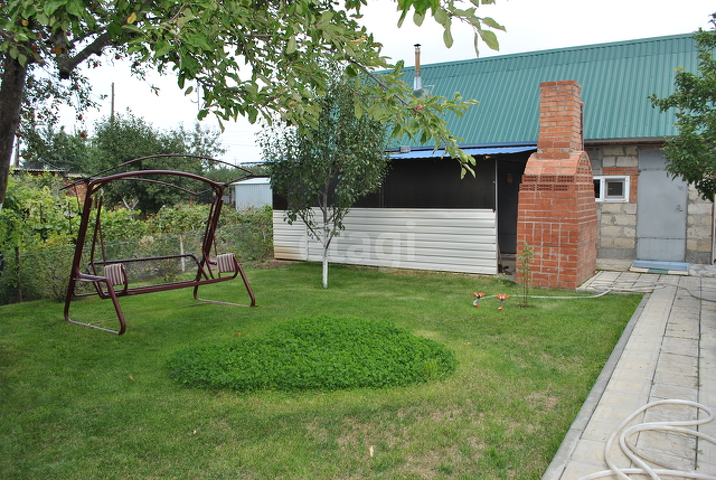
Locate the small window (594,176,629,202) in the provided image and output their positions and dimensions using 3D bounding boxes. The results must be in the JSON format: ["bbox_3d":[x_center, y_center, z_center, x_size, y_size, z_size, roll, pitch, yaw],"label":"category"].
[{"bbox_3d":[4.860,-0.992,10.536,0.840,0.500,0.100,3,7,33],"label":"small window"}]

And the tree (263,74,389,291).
[{"bbox_3d":[-0.523,-0.889,8.722,2.100,3.350,2.100,-1,4,0],"label":"tree"}]

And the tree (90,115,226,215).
[{"bbox_3d":[-5.770,-1.675,15.406,3.900,3.882,3.700,-3,6,-20],"label":"tree"}]

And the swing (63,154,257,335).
[{"bbox_3d":[-2.547,-0.047,6.916,1.240,2.020,1.960,3,7,35],"label":"swing"}]

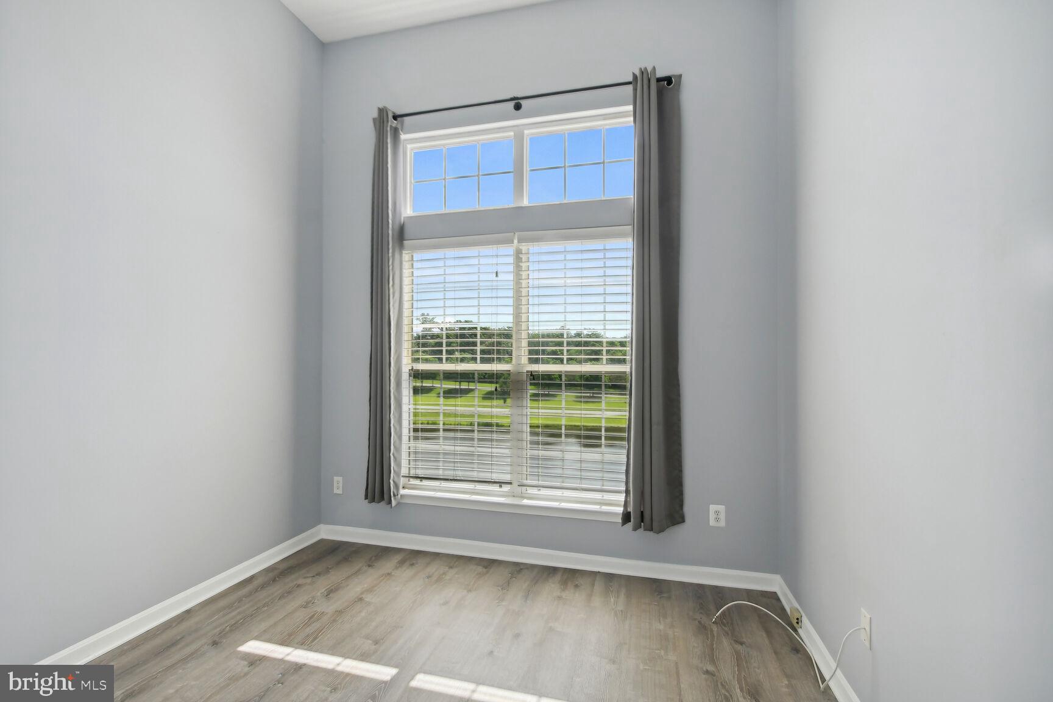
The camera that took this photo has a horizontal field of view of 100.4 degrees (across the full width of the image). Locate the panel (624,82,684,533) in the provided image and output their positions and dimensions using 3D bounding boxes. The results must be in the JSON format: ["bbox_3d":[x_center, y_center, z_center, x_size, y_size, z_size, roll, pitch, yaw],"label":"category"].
[{"bbox_3d":[0.756,-0.302,2.588,0.330,2.722,0.120,0,-1,14],"label":"panel"}]

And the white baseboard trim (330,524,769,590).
[{"bbox_3d":[-0.037,1.318,2.839,3.010,0.101,0.018,0,-1,14],"label":"white baseboard trim"}]

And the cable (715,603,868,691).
[{"bbox_3d":[1.078,1.165,1.960,0.408,0.390,0.805,0,-1,14],"label":"cable"}]

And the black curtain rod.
[{"bbox_3d":[-0.080,-1.607,2.848,1.972,0.050,0.095,0,-1,14],"label":"black curtain rod"}]

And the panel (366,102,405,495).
[{"bbox_3d":[-0.966,-0.302,3.016,0.270,2.722,0.120,0,-1,14],"label":"panel"}]

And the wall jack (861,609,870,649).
[{"bbox_3d":[1.178,0.966,1.525,0.007,0.115,0.070,0,-1,14],"label":"wall jack"}]

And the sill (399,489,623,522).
[{"bbox_3d":[-0.080,1.012,2.894,1.660,0.067,0.125,0,-1,14],"label":"sill"}]

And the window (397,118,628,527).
[{"bbox_3d":[-0.069,-0.253,2.932,1.638,2.525,0.110,0,-1,14],"label":"window"}]

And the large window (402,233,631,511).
[{"bbox_3d":[-0.070,0.105,2.927,1.638,1.752,0.110,0,-1,14],"label":"large window"}]

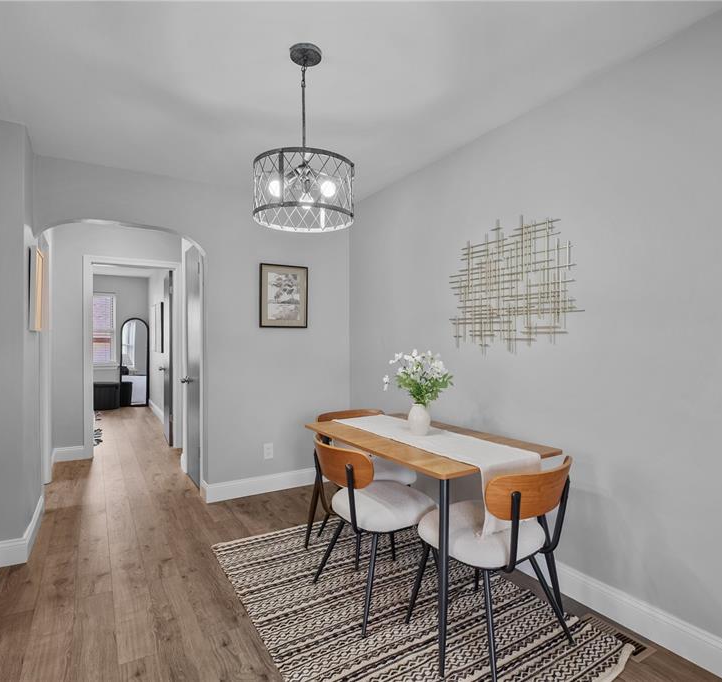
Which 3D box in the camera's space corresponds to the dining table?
[{"bbox_3d":[0.285,0.862,2.218,0.730,0.743,1.190,0,0,-32],"label":"dining table"}]

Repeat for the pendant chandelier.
[{"bbox_3d":[-0.233,-0.846,1.766,0.410,0.705,0.410,0,0,0],"label":"pendant chandelier"}]

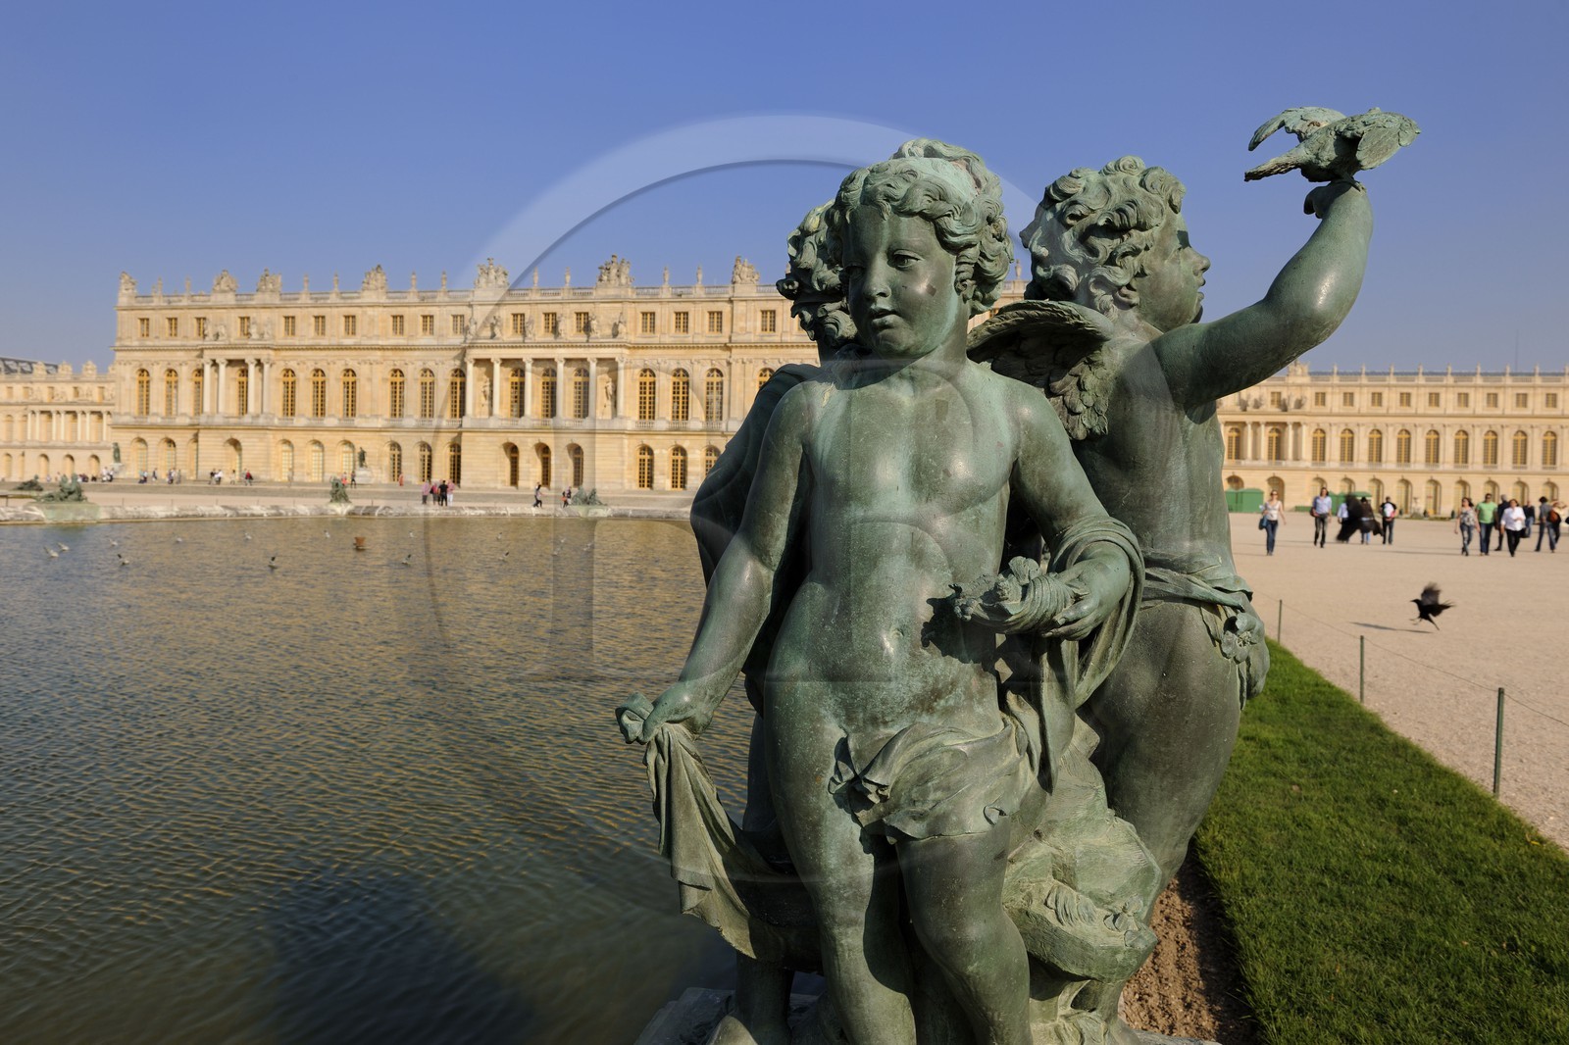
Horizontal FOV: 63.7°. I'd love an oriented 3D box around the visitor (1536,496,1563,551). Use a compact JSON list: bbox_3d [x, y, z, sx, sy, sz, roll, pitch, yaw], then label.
[{"bbox_3d":[24.553,0.059,40.600,0.650,1.780,0.600,1,1,-3],"label":"visitor"}]

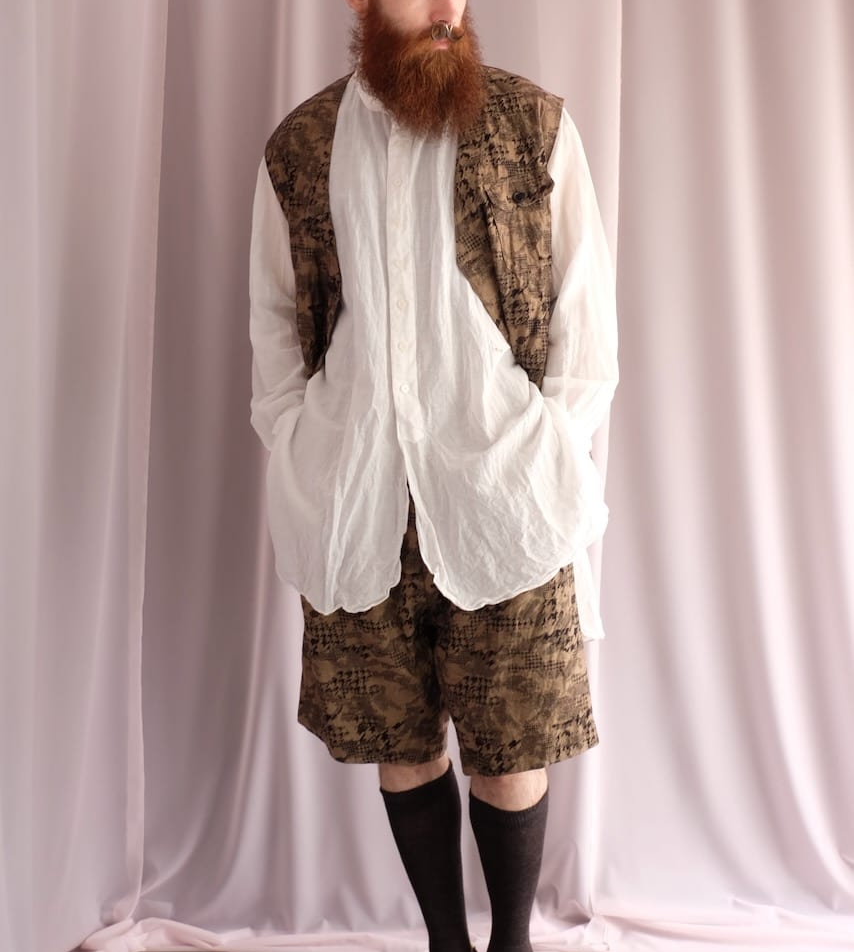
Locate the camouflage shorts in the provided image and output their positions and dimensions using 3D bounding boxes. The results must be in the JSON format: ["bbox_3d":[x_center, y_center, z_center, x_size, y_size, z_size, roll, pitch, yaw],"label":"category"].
[{"bbox_3d":[0.028,0.165,1.496,0.460,0.530,0.310,0,5,13],"label":"camouflage shorts"}]

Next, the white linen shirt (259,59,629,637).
[{"bbox_3d":[0.011,-0.155,1.462,0.560,0.870,0.320,-1,5,9],"label":"white linen shirt"}]

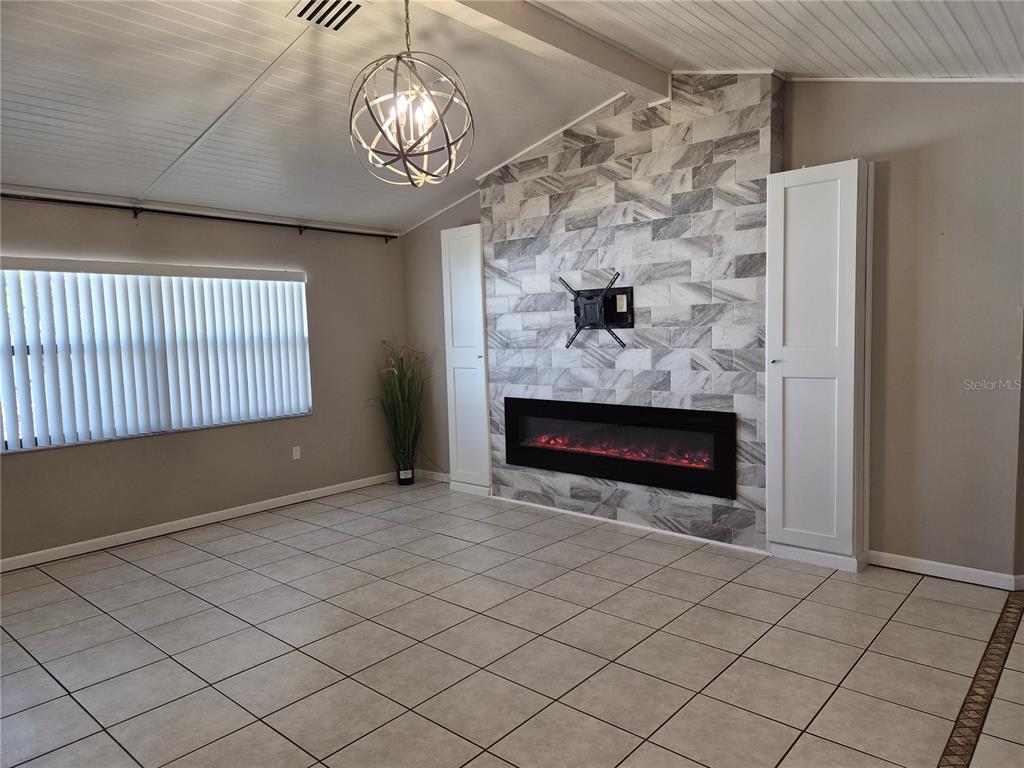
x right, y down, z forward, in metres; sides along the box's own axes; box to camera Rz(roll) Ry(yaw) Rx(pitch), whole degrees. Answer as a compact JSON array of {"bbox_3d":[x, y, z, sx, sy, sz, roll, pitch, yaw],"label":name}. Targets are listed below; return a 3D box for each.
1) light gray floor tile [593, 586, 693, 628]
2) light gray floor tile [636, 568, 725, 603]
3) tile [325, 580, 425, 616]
[{"bbox_3d":[0.699,1.193,3.622,0.406,0.010,0.406,3,6,41],"label":"light gray floor tile"},{"bbox_3d":[0.965,1.146,3.879,0.401,0.012,0.401,3,6,41],"label":"light gray floor tile"},{"bbox_3d":[-0.755,1.193,3.781,0.402,0.010,0.402,2,6,41],"label":"tile"}]

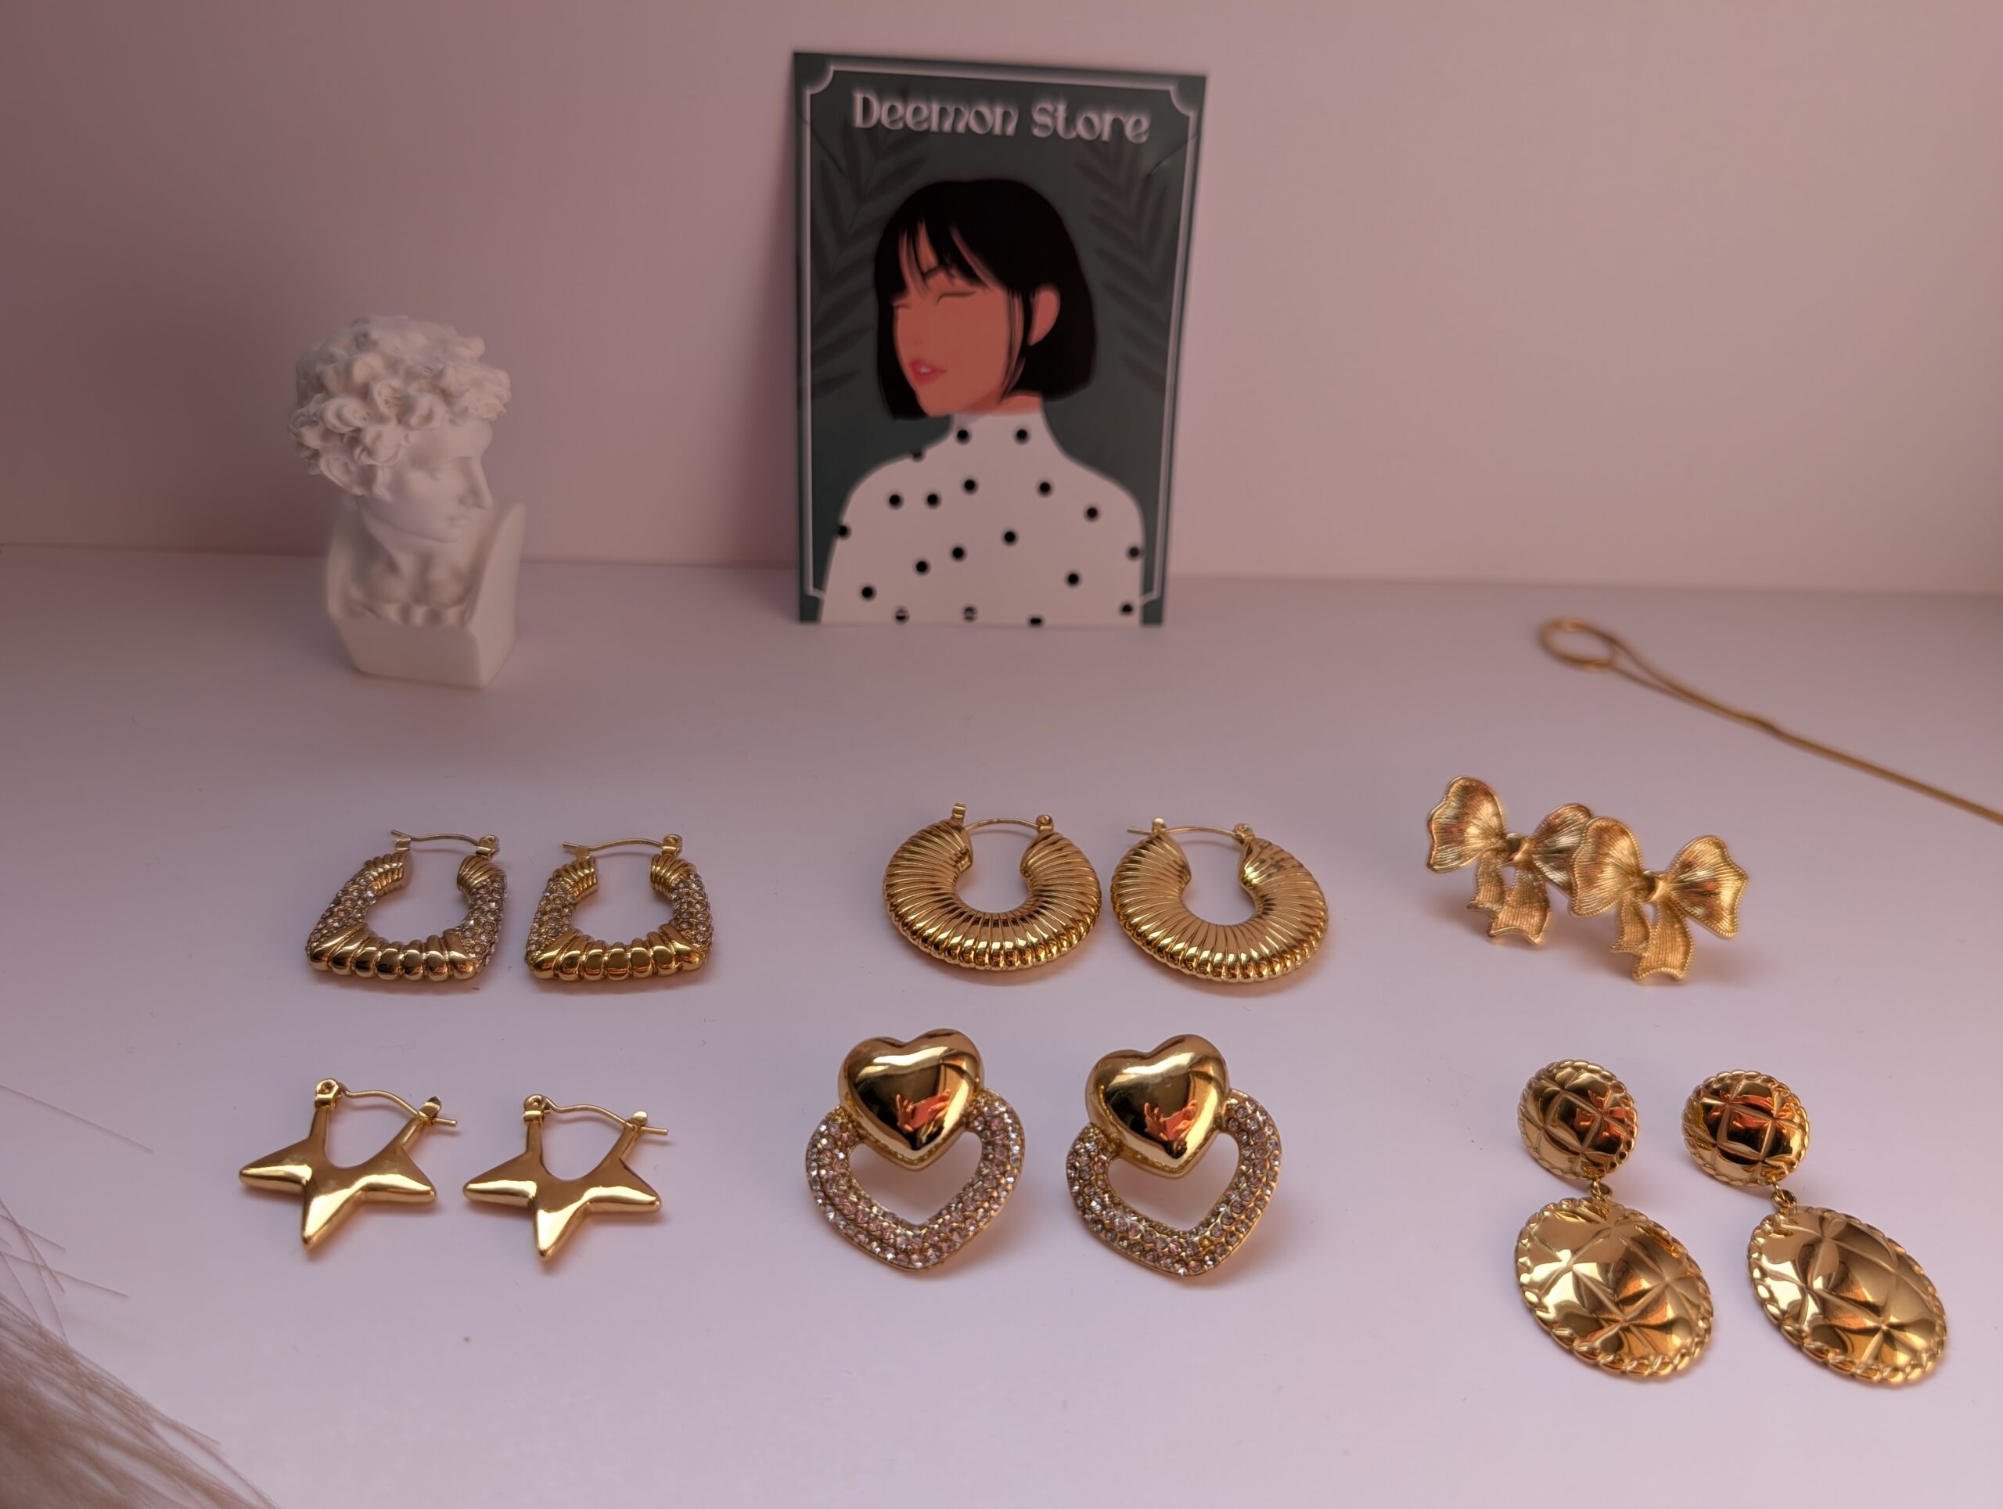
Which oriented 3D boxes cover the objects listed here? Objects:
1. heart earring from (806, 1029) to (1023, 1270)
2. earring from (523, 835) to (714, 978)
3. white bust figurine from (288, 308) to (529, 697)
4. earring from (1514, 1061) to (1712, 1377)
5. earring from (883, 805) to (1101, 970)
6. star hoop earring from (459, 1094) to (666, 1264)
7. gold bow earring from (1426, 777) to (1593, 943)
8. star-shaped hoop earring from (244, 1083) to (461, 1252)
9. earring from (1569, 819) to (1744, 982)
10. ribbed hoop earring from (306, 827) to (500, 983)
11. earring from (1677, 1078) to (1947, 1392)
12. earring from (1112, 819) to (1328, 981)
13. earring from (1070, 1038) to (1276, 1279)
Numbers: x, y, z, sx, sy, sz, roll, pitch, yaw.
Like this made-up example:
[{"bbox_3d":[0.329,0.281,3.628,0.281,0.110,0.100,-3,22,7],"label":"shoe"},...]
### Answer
[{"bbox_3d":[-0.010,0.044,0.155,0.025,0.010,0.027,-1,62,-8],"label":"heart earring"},{"bbox_3d":[-0.050,0.020,0.187,0.023,0.006,0.027,-1,36,-7],"label":"earring"},{"bbox_3d":[-0.093,-0.041,0.222,0.036,0.059,0.030,5,36,0],"label":"white bust figurine"},{"bbox_3d":[0.075,0.059,0.175,0.021,0.013,0.041,6,43,1],"label":"earring"},{"bbox_3d":[-0.001,0.018,0.194,0.030,0.008,0.032,3,36,-2],"label":"earring"},{"bbox_3d":[-0.053,0.052,0.171,0.024,0.005,0.024,2,33,-4],"label":"star hoop earring"},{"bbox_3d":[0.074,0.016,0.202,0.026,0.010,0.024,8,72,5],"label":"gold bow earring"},{"bbox_3d":[-0.072,0.045,0.153,0.022,0.005,0.023,5,36,0],"label":"star-shaped hoop earring"},{"bbox_3d":[0.105,0.025,0.225,0.028,0.012,0.025,10,68,2],"label":"earring"},{"bbox_3d":[-0.077,0.020,0.185,0.023,0.006,0.027,2,36,-3],"label":"ribbed hoop earring"},{"bbox_3d":[0.101,0.060,0.176,0.021,0.013,0.041,-5,44,-14],"label":"earring"},{"bbox_3d":[0.035,0.023,0.223,0.034,0.008,0.037,3,33,-3],"label":"earring"},{"bbox_3d":[0.022,0.051,0.176,0.027,0.012,0.029,-4,55,-8],"label":"earring"}]

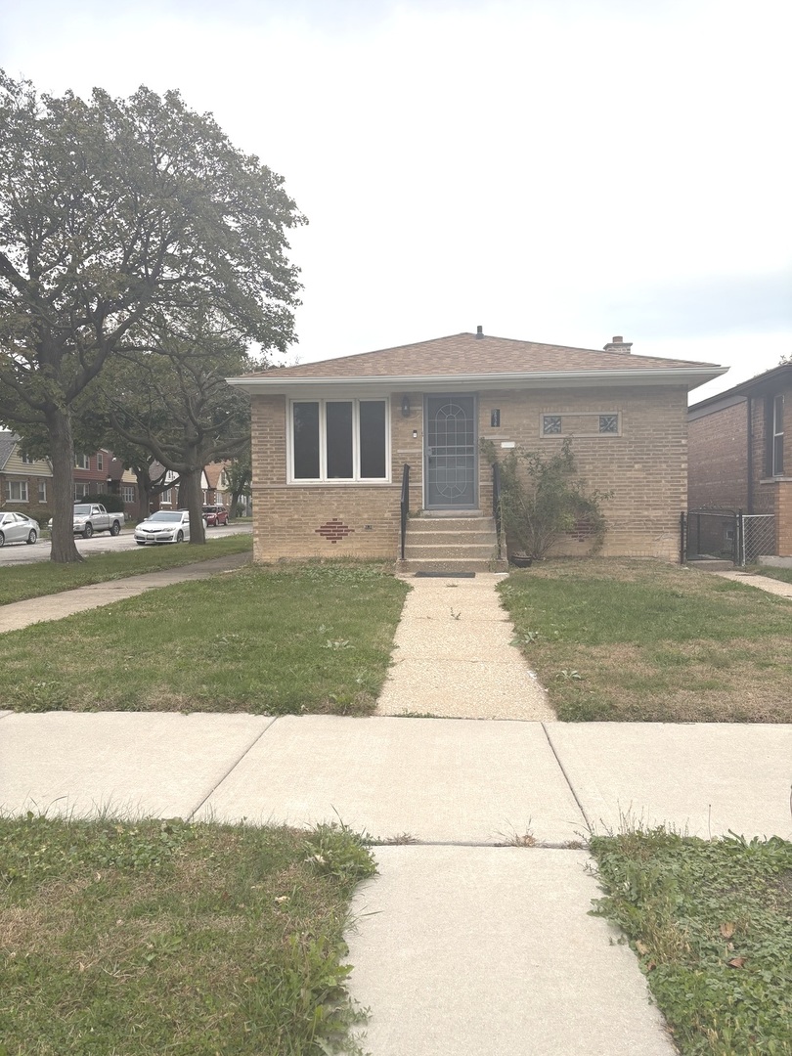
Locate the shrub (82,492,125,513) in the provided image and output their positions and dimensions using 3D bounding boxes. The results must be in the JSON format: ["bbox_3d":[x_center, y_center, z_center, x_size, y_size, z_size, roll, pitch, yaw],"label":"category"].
[{"bbox_3d":[-21.228,-1.403,57.761,2.100,2.270,2.700,0,2,5],"label":"shrub"}]

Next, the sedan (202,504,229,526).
[{"bbox_3d":[-14.988,-1.006,64.759,1.830,1.680,4.600,0,2,5],"label":"sedan"}]

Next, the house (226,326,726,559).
[{"bbox_3d":[1.721,-2.036,19.368,8.450,4.880,12.200,0,2,5],"label":"house"}]

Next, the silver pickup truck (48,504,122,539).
[{"bbox_3d":[-16.581,-0.405,42.621,1.910,1.800,5.500,0,2,5],"label":"silver pickup truck"}]

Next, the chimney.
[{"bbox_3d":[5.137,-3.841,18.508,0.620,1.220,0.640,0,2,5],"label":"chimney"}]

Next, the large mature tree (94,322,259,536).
[{"bbox_3d":[-8.413,-3.843,32.453,7.200,9.000,7.200,0,2,5],"label":"large mature tree"}]

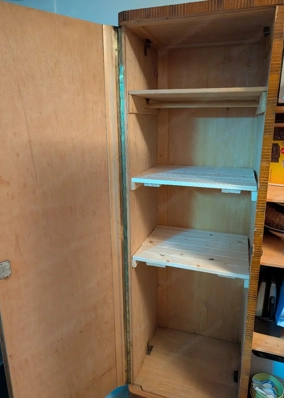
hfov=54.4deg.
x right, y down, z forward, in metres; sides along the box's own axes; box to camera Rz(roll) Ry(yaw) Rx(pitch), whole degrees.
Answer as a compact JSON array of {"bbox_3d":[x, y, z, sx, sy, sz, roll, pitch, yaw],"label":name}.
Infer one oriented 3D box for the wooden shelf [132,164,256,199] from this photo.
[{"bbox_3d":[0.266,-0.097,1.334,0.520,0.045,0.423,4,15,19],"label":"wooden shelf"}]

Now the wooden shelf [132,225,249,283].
[{"bbox_3d":[0.271,0.259,1.420,0.518,0.036,0.426,4,15,19],"label":"wooden shelf"}]

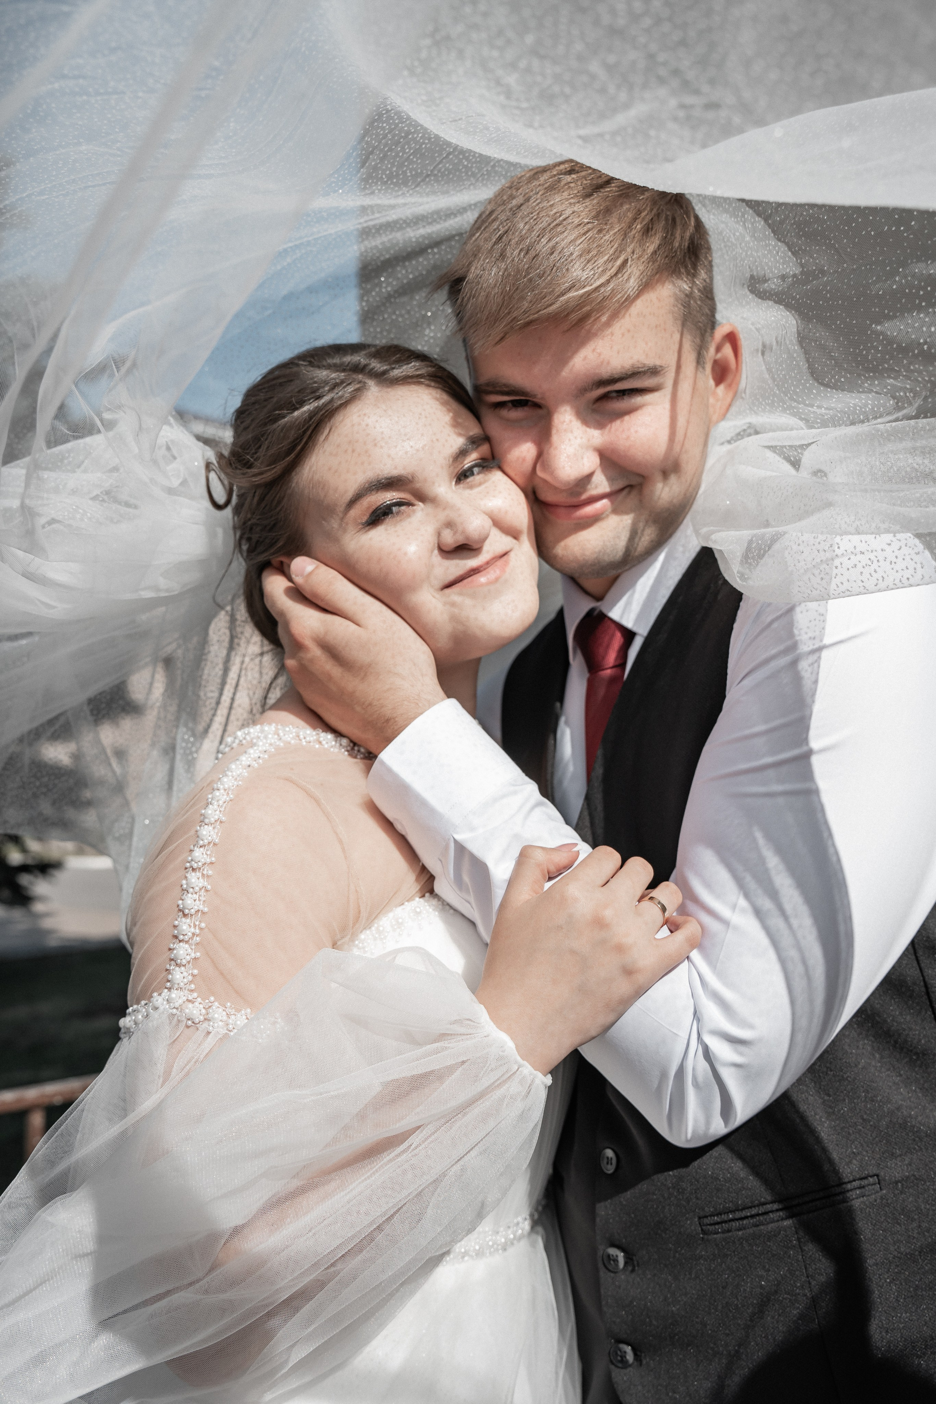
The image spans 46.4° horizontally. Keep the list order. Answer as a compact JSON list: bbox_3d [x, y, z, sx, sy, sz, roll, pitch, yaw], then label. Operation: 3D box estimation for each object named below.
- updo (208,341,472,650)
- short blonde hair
[{"bbox_3d":[-0.083,-0.142,0.770,0.175,0.205,0.220,-31,12,-25],"label":"updo"},{"bbox_3d":[0.075,-0.257,0.725,0.175,0.170,0.205,1,21,20],"label":"short blonde hair"}]

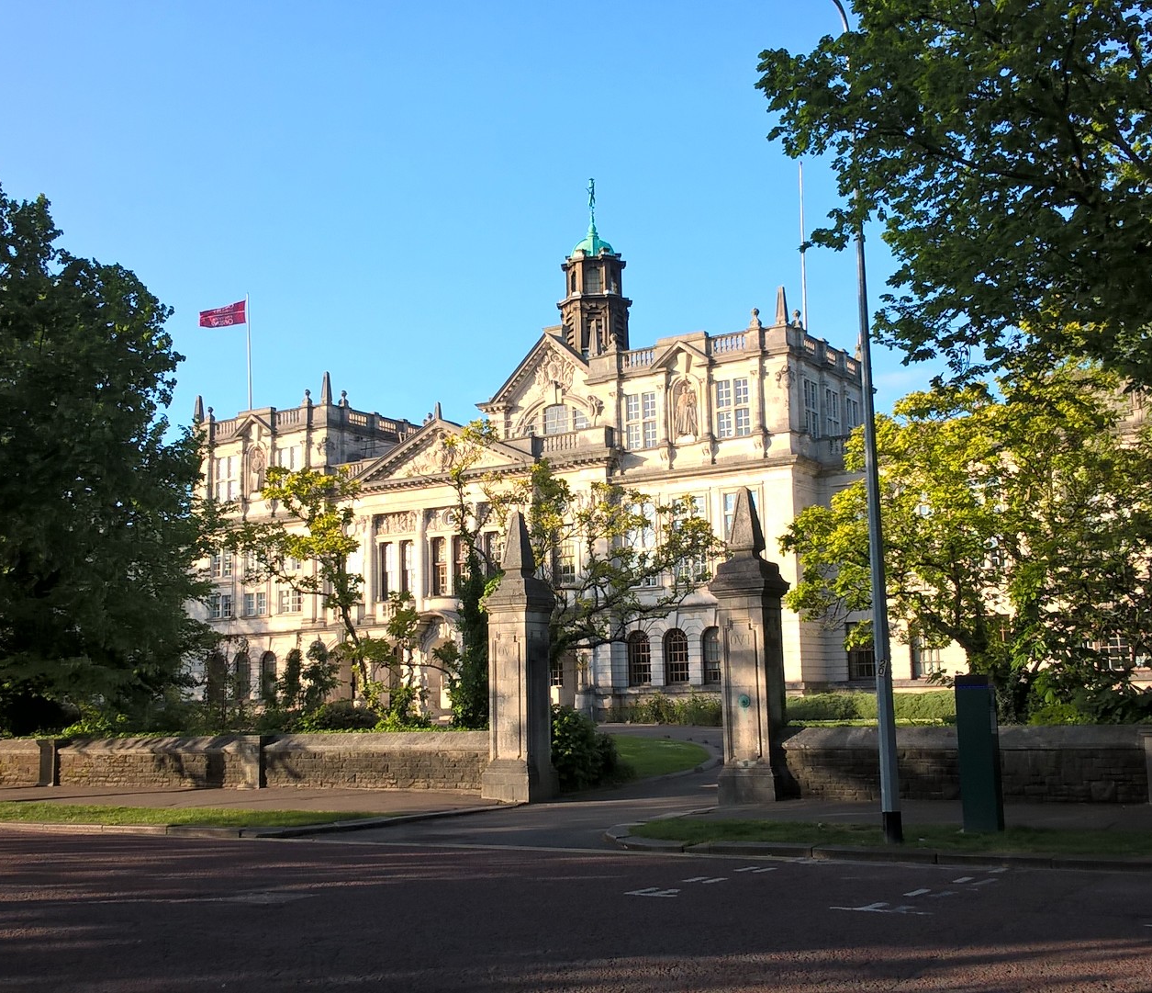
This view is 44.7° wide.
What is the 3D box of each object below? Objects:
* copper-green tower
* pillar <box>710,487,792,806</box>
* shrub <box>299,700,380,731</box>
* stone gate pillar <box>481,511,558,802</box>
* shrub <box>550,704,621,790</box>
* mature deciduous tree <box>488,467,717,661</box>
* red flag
[{"bbox_3d":[1.319,-17.099,105.483,5.200,14.243,5.200,-6,-9,31],"label":"copper-green tower"},{"bbox_3d":[2.657,2.208,21.098,0.930,4.720,0.930,-6,-9,31],"label":"pillar"},{"bbox_3d":[-5.379,5.389,31.574,1.950,1.700,1.900,-6,-9,31],"label":"shrub"},{"bbox_3d":[-0.930,2.620,23.350,0.930,4.720,0.930,-6,-9,31],"label":"stone gate pillar"},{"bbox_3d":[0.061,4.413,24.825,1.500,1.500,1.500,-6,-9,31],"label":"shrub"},{"bbox_3d":[0.489,2.469,28.436,5.000,6.350,4.800,-6,-9,31],"label":"mature deciduous tree"},{"bbox_3d":[-26.388,-13.602,104.576,3.550,1.850,0.500,1,-8,-14],"label":"red flag"}]

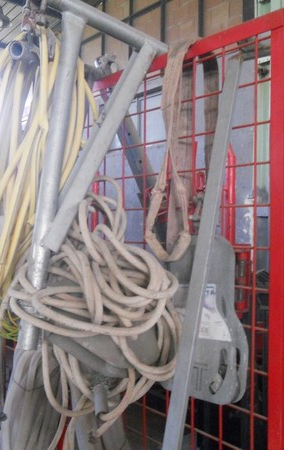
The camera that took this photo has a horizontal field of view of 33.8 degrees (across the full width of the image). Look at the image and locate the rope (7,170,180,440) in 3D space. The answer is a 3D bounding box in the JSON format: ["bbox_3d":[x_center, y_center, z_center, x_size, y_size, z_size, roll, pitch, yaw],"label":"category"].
[{"bbox_3d":[-0.124,0.209,1.200,0.300,0.650,0.370,0,1,-41],"label":"rope"}]

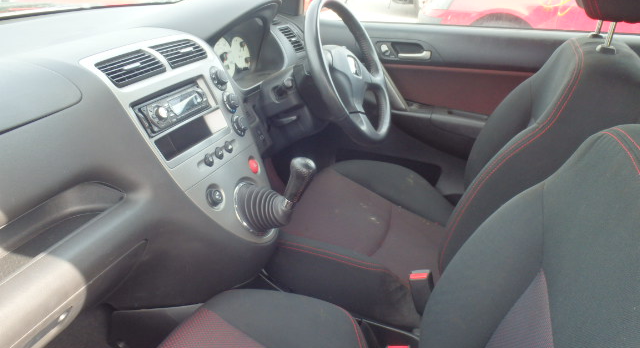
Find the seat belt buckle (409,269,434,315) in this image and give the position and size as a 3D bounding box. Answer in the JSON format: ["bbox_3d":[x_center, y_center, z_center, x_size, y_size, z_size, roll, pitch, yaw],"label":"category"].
[{"bbox_3d":[0.219,0.249,1.070,0.043,0.090,0.029,-10,18,28],"label":"seat belt buckle"}]

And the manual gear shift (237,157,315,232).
[{"bbox_3d":[-0.082,0.038,1.016,0.155,0.180,0.115,10,26,21],"label":"manual gear shift"}]

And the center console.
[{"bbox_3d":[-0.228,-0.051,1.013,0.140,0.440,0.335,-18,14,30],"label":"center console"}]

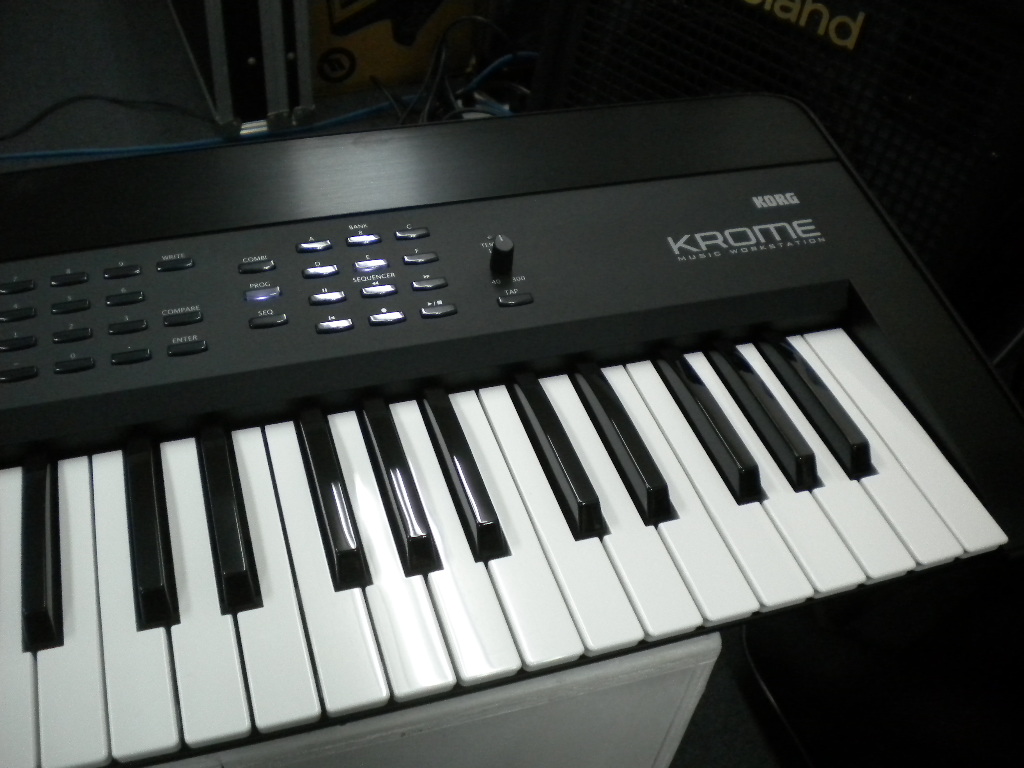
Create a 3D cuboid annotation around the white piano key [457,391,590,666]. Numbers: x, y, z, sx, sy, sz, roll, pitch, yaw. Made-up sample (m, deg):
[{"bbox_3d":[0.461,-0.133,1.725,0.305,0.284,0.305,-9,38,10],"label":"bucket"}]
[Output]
[{"bbox_3d":[-0.006,0.054,0.413,0.022,0.010,0.140,-10,46,-15],"label":"white piano key"}]

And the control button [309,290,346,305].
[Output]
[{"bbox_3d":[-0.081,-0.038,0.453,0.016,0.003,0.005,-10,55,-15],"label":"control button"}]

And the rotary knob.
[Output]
[{"bbox_3d":[-0.004,-0.060,0.479,0.011,0.015,0.011,4,50,-4],"label":"rotary knob"}]

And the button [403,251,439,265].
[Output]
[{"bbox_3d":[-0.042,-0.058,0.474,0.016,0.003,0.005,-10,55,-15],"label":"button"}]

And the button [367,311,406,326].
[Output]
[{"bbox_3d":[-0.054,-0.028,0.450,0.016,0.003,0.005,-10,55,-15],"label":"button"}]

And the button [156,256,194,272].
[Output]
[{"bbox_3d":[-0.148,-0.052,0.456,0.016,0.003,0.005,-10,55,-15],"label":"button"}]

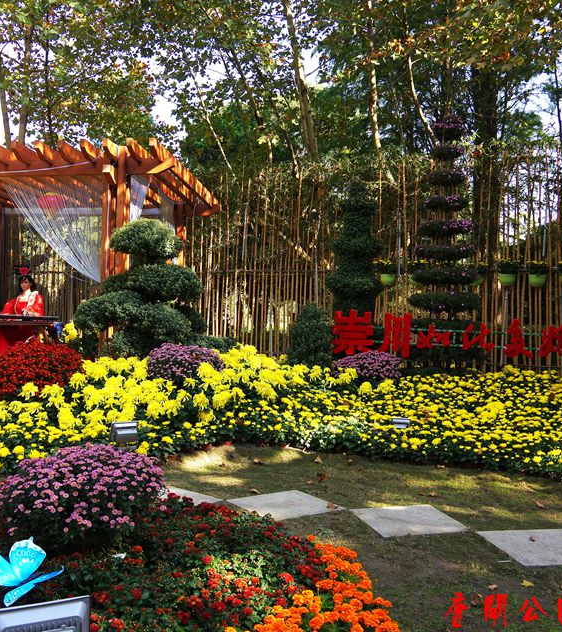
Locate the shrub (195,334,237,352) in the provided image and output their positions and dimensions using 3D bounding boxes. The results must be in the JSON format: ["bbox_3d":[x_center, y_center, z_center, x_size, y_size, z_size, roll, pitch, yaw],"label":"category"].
[{"bbox_3d":[-1.050,0.618,10.600,0.850,0.650,0.800,1,0,5],"label":"shrub"}]

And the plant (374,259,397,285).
[{"bbox_3d":[1.972,-0.825,13.500,0.420,0.531,0.370,0,1,0],"label":"plant"}]

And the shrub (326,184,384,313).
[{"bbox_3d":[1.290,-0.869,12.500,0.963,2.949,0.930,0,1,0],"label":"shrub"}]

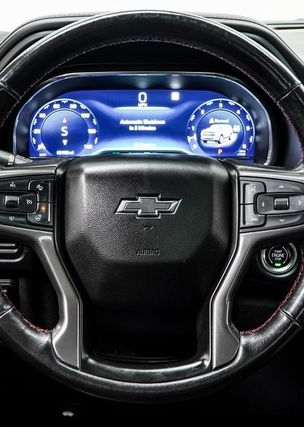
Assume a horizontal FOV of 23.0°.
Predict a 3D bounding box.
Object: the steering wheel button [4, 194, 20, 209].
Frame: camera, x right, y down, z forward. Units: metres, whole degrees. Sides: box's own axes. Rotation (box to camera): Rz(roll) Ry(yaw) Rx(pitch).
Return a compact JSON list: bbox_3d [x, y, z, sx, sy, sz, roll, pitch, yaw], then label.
[{"bbox_3d":[-0.139,-0.012,0.743,0.015,0.013,0.010,0,0,0],"label":"steering wheel button"}]

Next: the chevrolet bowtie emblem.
[{"bbox_3d":[-0.004,-0.007,0.732,0.066,0.024,0.005,0,0,0],"label":"chevrolet bowtie emblem"}]

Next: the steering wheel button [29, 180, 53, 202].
[{"bbox_3d":[-0.110,-0.022,0.738,0.024,0.022,0.008,0,0,0],"label":"steering wheel button"}]

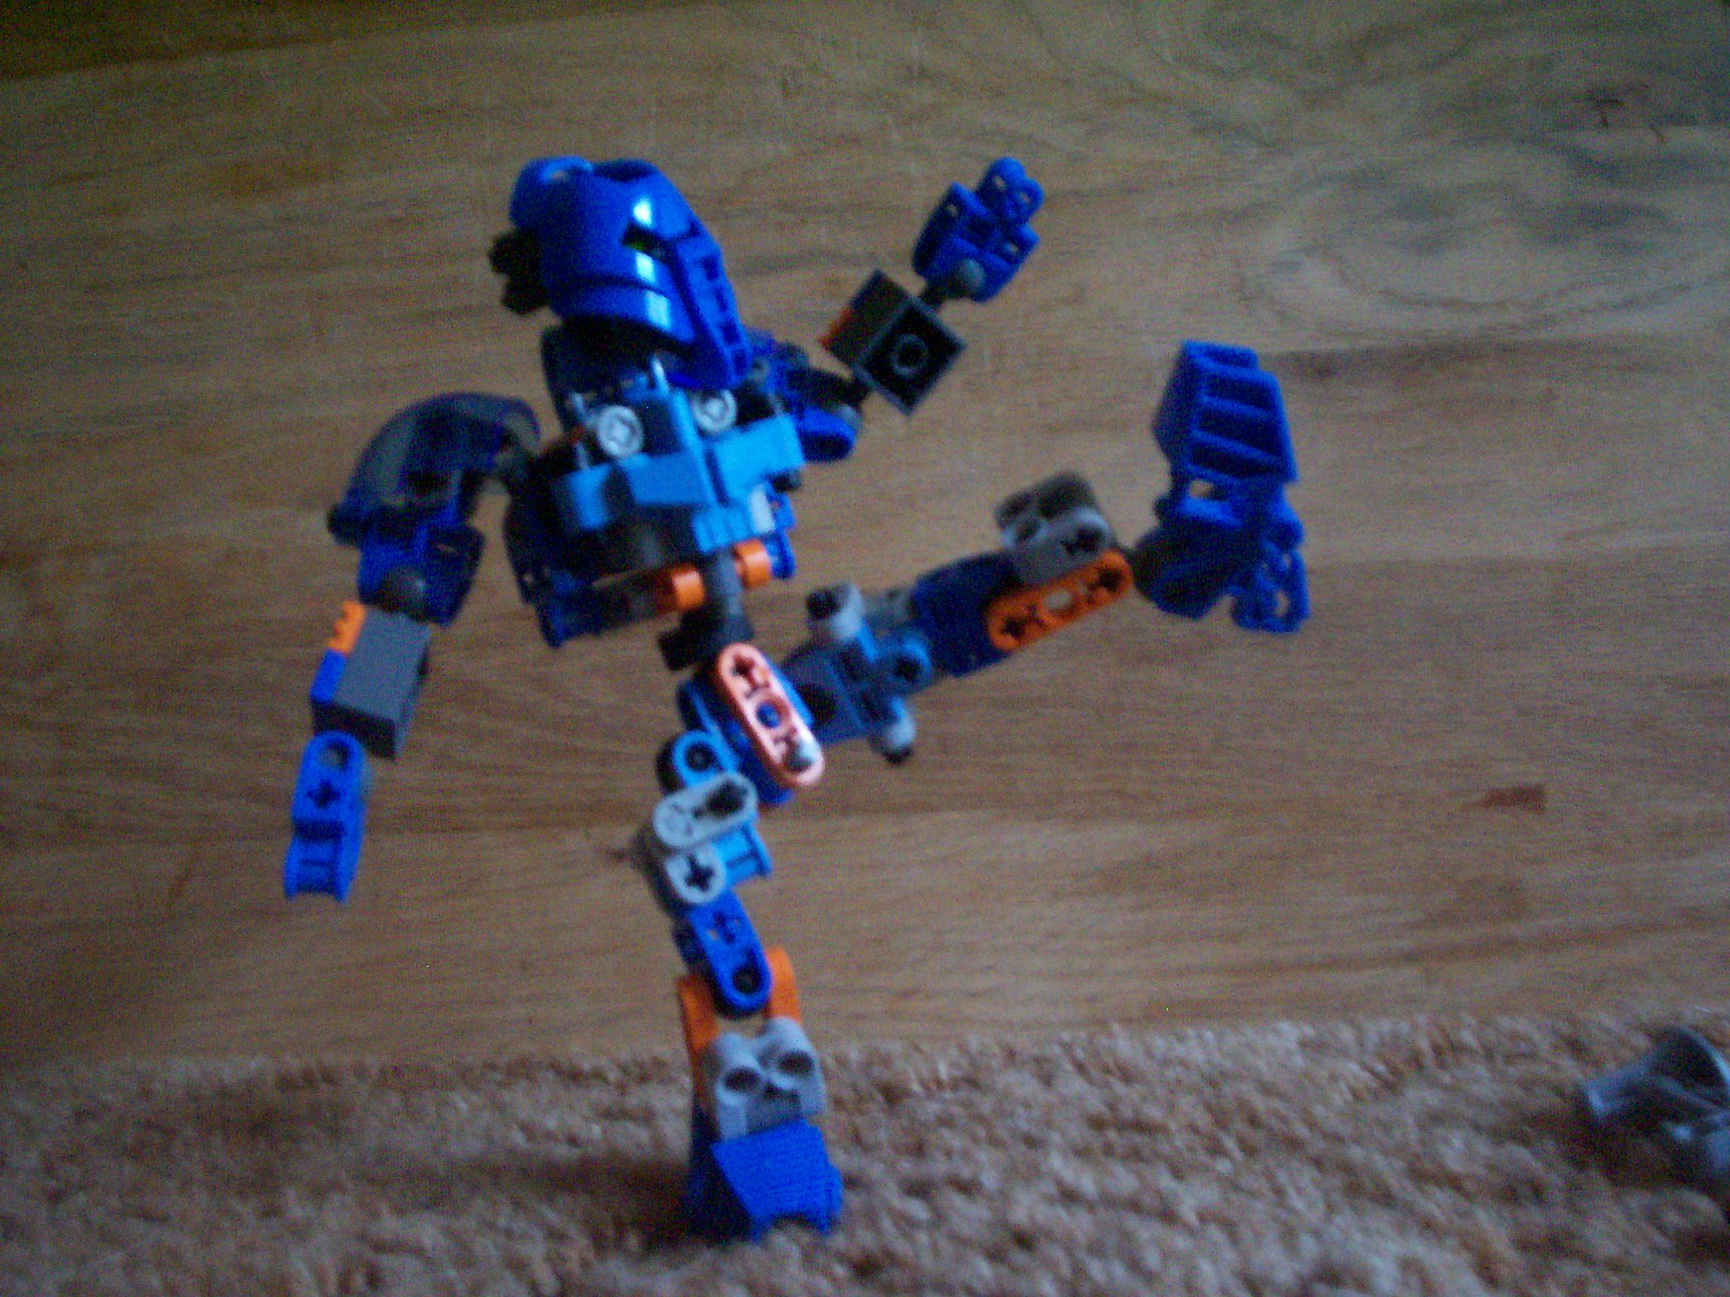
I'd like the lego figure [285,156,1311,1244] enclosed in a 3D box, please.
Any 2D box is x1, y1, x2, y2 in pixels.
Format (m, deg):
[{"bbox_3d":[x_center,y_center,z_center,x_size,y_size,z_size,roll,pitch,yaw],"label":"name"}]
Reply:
[{"bbox_3d":[-0.011,0.003,0.273,0.144,0.167,0.098,-7,8,-28],"label":"lego figure"}]

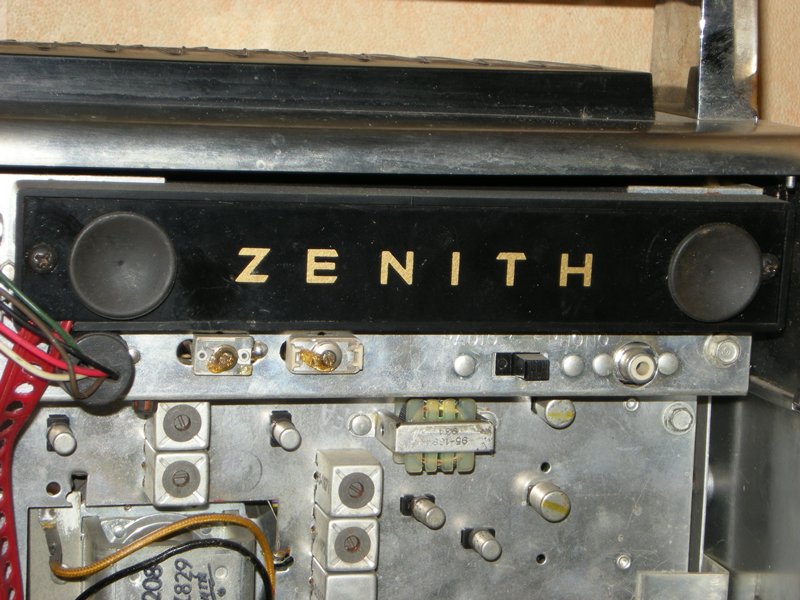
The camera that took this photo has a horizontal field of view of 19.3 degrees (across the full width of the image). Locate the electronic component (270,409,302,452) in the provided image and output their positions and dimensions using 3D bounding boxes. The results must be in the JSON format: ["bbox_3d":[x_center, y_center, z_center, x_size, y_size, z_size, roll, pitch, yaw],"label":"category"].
[{"bbox_3d":[-0.032,0.037,0.647,0.006,0.012,0.009,0,99,-15],"label":"electronic component"}]

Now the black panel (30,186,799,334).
[{"bbox_3d":[0.002,-0.010,0.591,0.196,0.018,0.034,0,98,-13],"label":"black panel"}]

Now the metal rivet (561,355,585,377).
[{"bbox_3d":[0.051,0.019,0.693,0.006,0.003,0.006,0,100,-16],"label":"metal rivet"}]

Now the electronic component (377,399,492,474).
[{"bbox_3d":[0.009,0.034,0.610,0.026,0.021,0.019,0,98,-13],"label":"electronic component"}]

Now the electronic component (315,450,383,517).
[{"bbox_3d":[-0.014,0.051,0.651,0.014,0.017,0.015,0,99,-15],"label":"electronic component"}]

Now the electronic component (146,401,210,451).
[{"bbox_3d":[-0.060,0.032,0.636,0.014,0.017,0.015,0,99,-15],"label":"electronic component"}]

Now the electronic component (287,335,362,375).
[{"bbox_3d":[-0.020,0.014,0.627,0.020,0.008,0.010,0,99,-15],"label":"electronic component"}]

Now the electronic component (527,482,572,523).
[{"bbox_3d":[0.040,0.054,0.626,0.008,0.011,0.008,0,98,-13],"label":"electronic component"}]

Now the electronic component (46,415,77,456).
[{"bbox_3d":[-0.085,0.035,0.590,0.006,0.017,0.009,0,98,-13],"label":"electronic component"}]

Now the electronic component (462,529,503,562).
[{"bbox_3d":[0.024,0.069,0.667,0.010,0.012,0.006,0,99,-15],"label":"electronic component"}]

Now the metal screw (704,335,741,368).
[{"bbox_3d":[0.083,0.013,0.609,0.009,0.005,0.009,0,98,-13],"label":"metal screw"}]

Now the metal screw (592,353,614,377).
[{"bbox_3d":[0.052,0.017,0.604,0.006,0.003,0.006,0,98,-13],"label":"metal screw"}]

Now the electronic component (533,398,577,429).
[{"bbox_3d":[0.044,0.031,0.665,0.008,0.012,0.008,0,99,-15],"label":"electronic component"}]

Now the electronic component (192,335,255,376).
[{"bbox_3d":[-0.047,0.014,0.620,0.015,0.008,0.011,0,99,-15],"label":"electronic component"}]

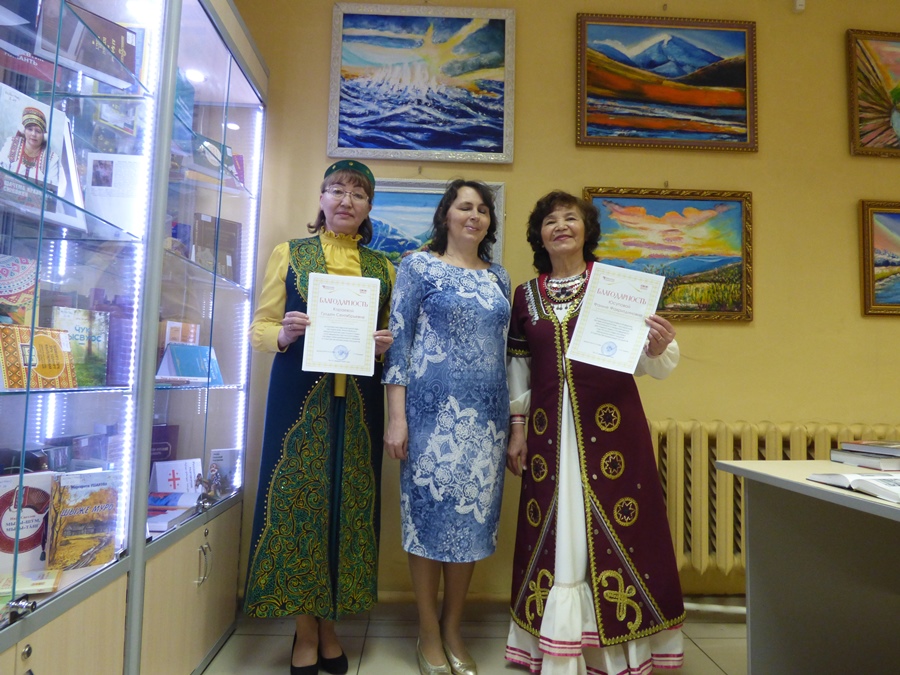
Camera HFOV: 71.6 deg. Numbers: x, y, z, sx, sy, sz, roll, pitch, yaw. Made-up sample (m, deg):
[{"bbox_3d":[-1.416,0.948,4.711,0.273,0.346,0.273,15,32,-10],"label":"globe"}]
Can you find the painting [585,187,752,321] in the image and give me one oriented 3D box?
[{"bbox_3d":[0.892,-0.340,2.562,0.697,0.532,0.035,2,-4,-2],"label":"painting"}]

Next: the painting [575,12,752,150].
[{"bbox_3d":[0.903,-1.056,2.611,0.761,0.565,0.035,2,-4,-2],"label":"painting"}]

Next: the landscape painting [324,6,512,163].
[{"bbox_3d":[-0.111,-1.040,2.567,0.747,0.648,0.035,2,-4,-2],"label":"landscape painting"}]

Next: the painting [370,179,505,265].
[{"bbox_3d":[-0.126,-0.381,2.521,0.685,0.507,0.035,2,-4,-2],"label":"painting"}]

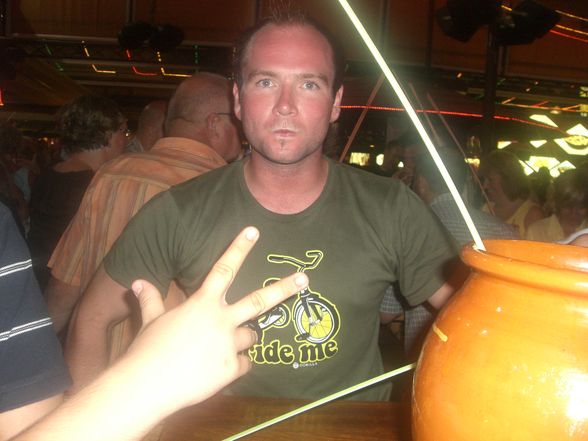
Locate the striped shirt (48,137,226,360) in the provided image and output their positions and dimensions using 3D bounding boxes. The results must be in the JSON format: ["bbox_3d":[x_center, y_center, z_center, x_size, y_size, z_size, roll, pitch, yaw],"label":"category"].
[{"bbox_3d":[-0.345,0.120,1.740,0.540,0.700,0.360,6,9,37],"label":"striped shirt"}]

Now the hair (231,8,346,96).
[{"bbox_3d":[-0.010,-0.250,1.060,0.178,0.170,0.200,2,7,1],"label":"hair"}]

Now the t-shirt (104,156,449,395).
[{"bbox_3d":[-0.022,0.165,1.110,0.580,0.560,0.290,0,7,-2],"label":"t-shirt"}]

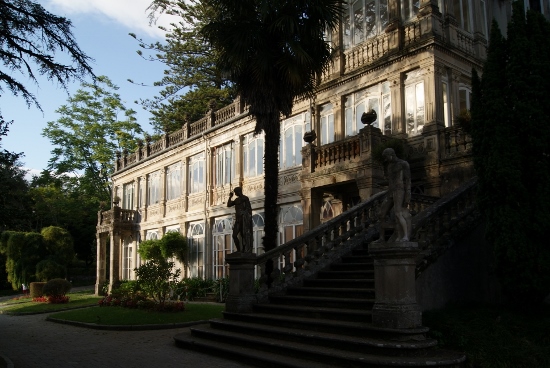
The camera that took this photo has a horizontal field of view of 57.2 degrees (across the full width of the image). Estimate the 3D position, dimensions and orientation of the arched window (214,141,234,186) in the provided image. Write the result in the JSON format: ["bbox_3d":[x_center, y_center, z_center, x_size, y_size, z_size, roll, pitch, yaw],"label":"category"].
[{"bbox_3d":[-2.659,-0.994,27.279,0.220,2.320,2.250,6,-12,-37],"label":"arched window"}]

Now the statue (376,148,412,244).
[{"bbox_3d":[1.964,0.196,8.400,0.480,1.550,0.460,-10,-13,43],"label":"statue"}]

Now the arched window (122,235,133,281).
[{"bbox_3d":[-10.813,5.660,37.214,0.220,3.600,1.700,6,-12,-37],"label":"arched window"}]

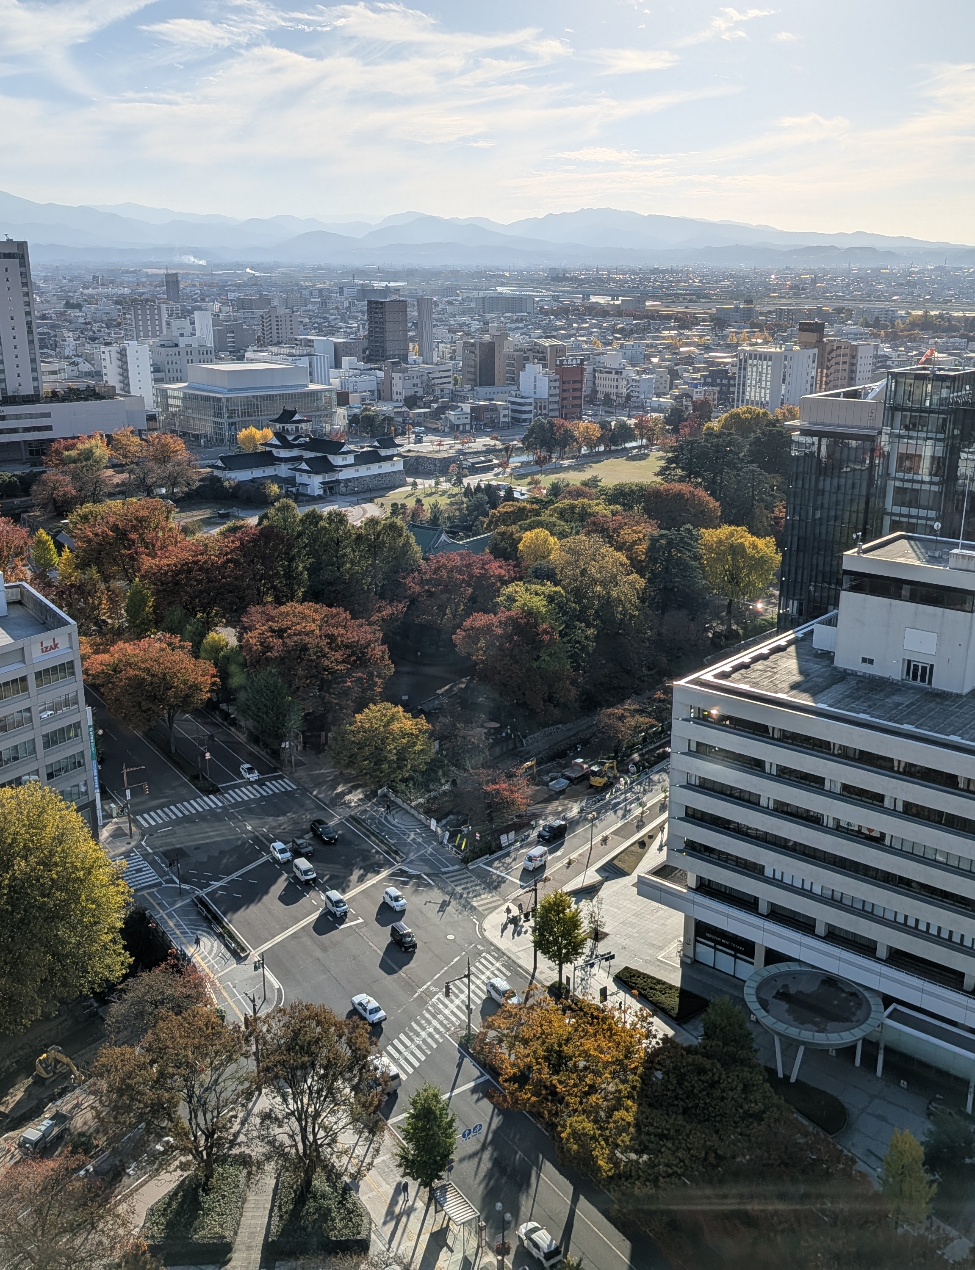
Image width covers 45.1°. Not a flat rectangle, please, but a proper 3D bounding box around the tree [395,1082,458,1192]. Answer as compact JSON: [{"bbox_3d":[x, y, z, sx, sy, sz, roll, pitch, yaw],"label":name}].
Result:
[{"bbox_3d":[-4.730,39.884,92.680,5.000,10.200,4.900,0,18,0],"label":"tree"}]

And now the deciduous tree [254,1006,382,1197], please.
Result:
[{"bbox_3d":[-13.292,36.947,90.749,10.302,16.160,10.302,0,17,0],"label":"deciduous tree"}]

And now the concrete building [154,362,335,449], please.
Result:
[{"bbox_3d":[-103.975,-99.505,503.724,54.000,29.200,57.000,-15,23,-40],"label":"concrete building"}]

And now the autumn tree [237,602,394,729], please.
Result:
[{"bbox_3d":[-26.489,6.051,183.813,23.000,20.000,21.000,0,18,0],"label":"autumn tree"}]

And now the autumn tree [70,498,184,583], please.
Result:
[{"bbox_3d":[-80.185,-18.485,258.947,23.000,20.000,20.000,-6,18,-17],"label":"autumn tree"}]

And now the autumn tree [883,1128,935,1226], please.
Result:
[{"bbox_3d":[31.181,40.822,88.066,3.600,9.100,3.600,7,19,22],"label":"autumn tree"}]

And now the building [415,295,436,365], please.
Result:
[{"bbox_3d":[-42.519,-207.921,811.958,9.000,49.000,11.000,14,22,38],"label":"building"}]

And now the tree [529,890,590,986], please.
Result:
[{"bbox_3d":[7.304,31.127,119.390,5.900,10.800,5.800,0,18,0],"label":"tree"}]

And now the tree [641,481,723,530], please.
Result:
[{"bbox_3d":[50.459,-31.859,306.411,20.000,16.500,19.000,3,18,10],"label":"tree"}]

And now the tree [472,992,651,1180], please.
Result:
[{"bbox_3d":[6.165,37.070,98.719,14.500,11.900,14.300,0,18,0],"label":"tree"}]

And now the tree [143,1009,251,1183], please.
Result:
[{"bbox_3d":[-22.377,36.911,91.683,8.585,15.554,8.585,0,17,0],"label":"tree"}]

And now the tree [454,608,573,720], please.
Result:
[{"bbox_3d":[4.009,5.313,185.485,18.200,18.300,17.500,0,18,0],"label":"tree"}]

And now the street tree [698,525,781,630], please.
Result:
[{"bbox_3d":[50.281,-11.189,236.403,16.000,21.000,15.500,0,18,0],"label":"street tree"}]

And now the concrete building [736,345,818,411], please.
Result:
[{"bbox_3d":[139.313,-120.344,561.015,23.000,32.000,33.000,15,23,40],"label":"concrete building"}]

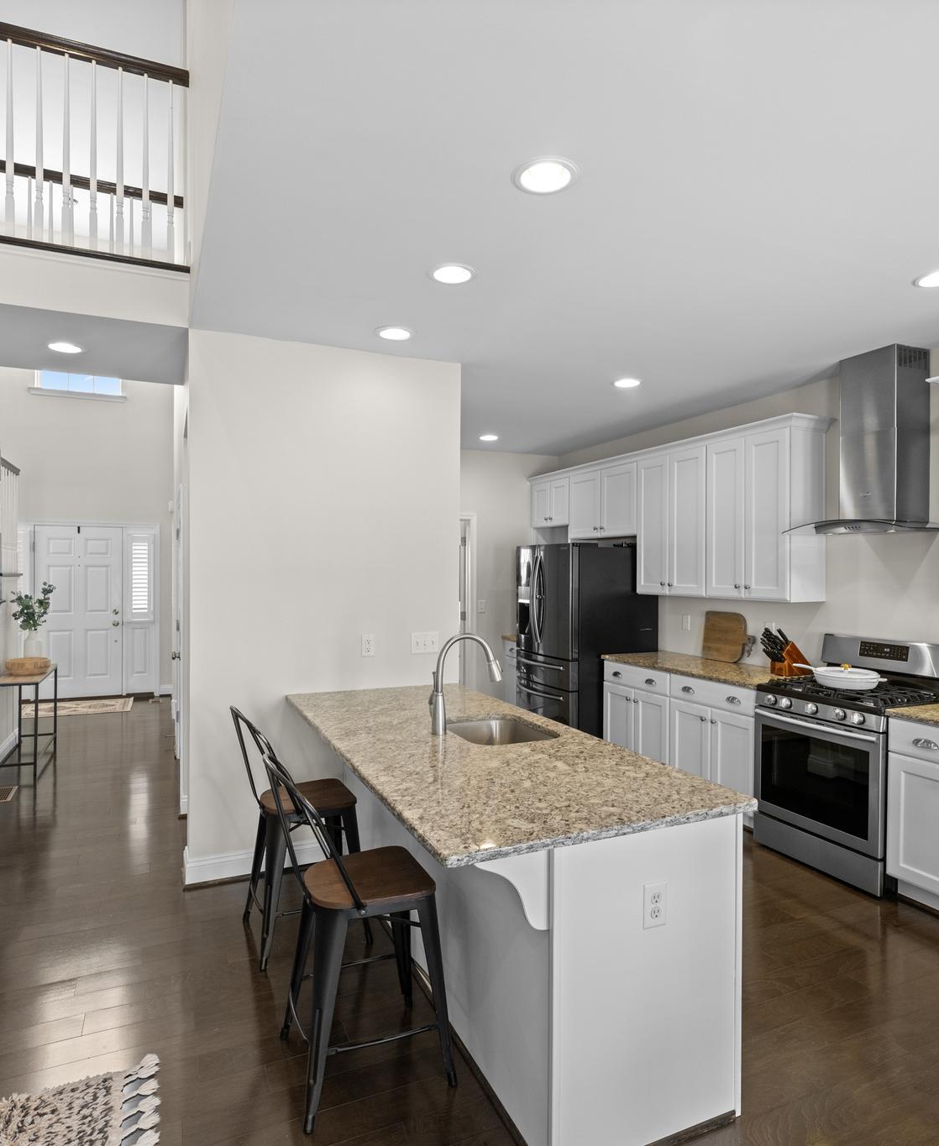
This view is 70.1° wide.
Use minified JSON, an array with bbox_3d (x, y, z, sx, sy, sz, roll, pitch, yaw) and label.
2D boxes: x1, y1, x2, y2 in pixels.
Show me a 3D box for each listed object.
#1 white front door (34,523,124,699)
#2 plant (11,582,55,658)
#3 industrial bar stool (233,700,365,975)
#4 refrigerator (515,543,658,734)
[{"bbox_3d":[-4.670,0.468,8.000,0.915,2.030,0.060,0,0,-24],"label":"white front door"},{"bbox_3d":[-3.553,0.435,5.389,0.298,0.707,0.298,0,0,-24],"label":"plant"},{"bbox_3d":[-0.733,1.068,2.868,0.527,0.975,0.428,0,0,-24],"label":"industrial bar stool"},{"bbox_3d":[0.984,0.660,5.784,0.895,1.776,0.905,0,0,-24],"label":"refrigerator"}]

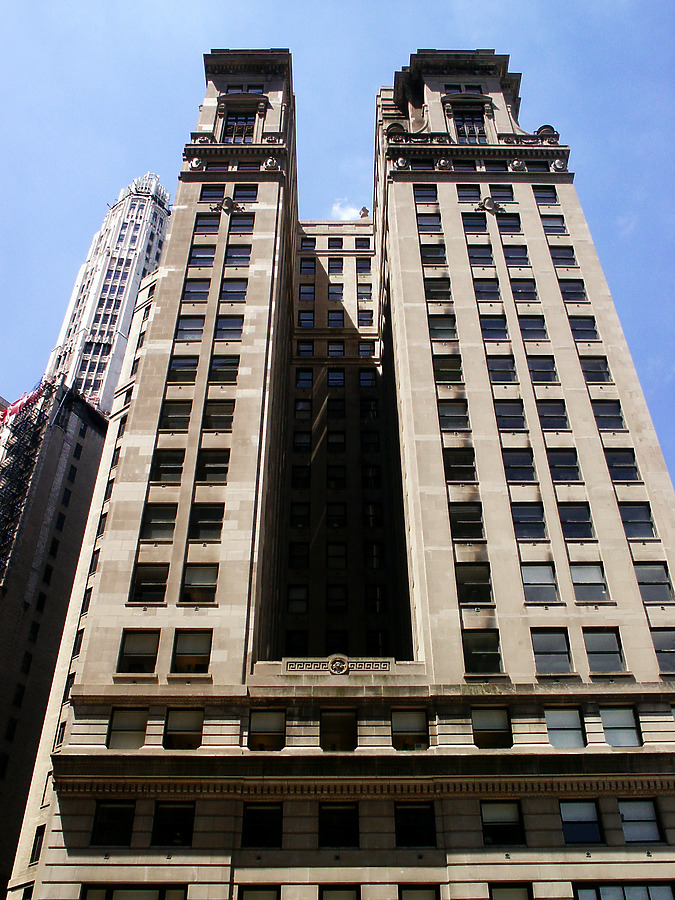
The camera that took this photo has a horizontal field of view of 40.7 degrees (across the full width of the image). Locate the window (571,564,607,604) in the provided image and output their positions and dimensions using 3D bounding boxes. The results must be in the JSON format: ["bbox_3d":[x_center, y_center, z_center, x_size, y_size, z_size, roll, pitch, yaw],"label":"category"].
[{"bbox_3d":[11.351,5.995,40.970,1.492,2.109,0.200,0,-42,0],"label":"window"}]

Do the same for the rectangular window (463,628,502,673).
[{"bbox_3d":[6.198,8.623,38.830,1.556,2.107,0.200,0,-42,0],"label":"rectangular window"}]

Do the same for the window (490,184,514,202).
[{"bbox_3d":[10.949,-16.865,60.242,1.523,2.040,0.250,0,-42,0],"label":"window"}]

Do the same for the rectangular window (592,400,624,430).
[{"bbox_3d":[14.258,-1.799,47.989,1.492,2.109,0.200,0,-42,0],"label":"rectangular window"}]

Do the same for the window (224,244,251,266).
[{"bbox_3d":[-6.246,-12.242,57.565,1.519,2.168,0.200,0,-42,0],"label":"window"}]

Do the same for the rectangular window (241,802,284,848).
[{"bbox_3d":[-2.829,14.248,34.528,1.534,1.711,0.200,0,-42,0],"label":"rectangular window"}]

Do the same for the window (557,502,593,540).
[{"bbox_3d":[11.339,3.401,43.302,1.492,2.109,0.200,0,-42,0],"label":"window"}]

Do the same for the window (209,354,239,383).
[{"bbox_3d":[-6.492,-4.642,51.826,1.580,2.200,0.250,0,-42,0],"label":"window"}]

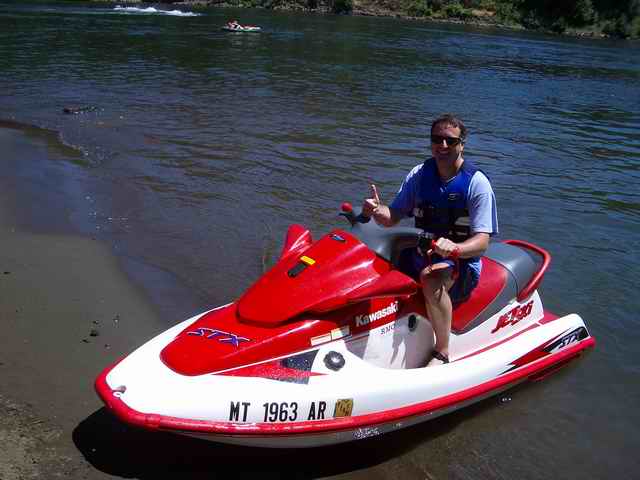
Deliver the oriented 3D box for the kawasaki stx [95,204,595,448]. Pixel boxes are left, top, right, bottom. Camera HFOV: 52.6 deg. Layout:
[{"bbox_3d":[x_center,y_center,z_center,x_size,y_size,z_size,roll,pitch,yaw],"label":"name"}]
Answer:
[{"bbox_3d":[0.318,0.433,3.453,3.100,1.030,1.170,-7,21,-39],"label":"kawasaki stx"}]

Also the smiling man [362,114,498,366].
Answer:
[{"bbox_3d":[0.570,-0.020,3.340,0.760,1.230,0.740,14,22,28],"label":"smiling man"}]

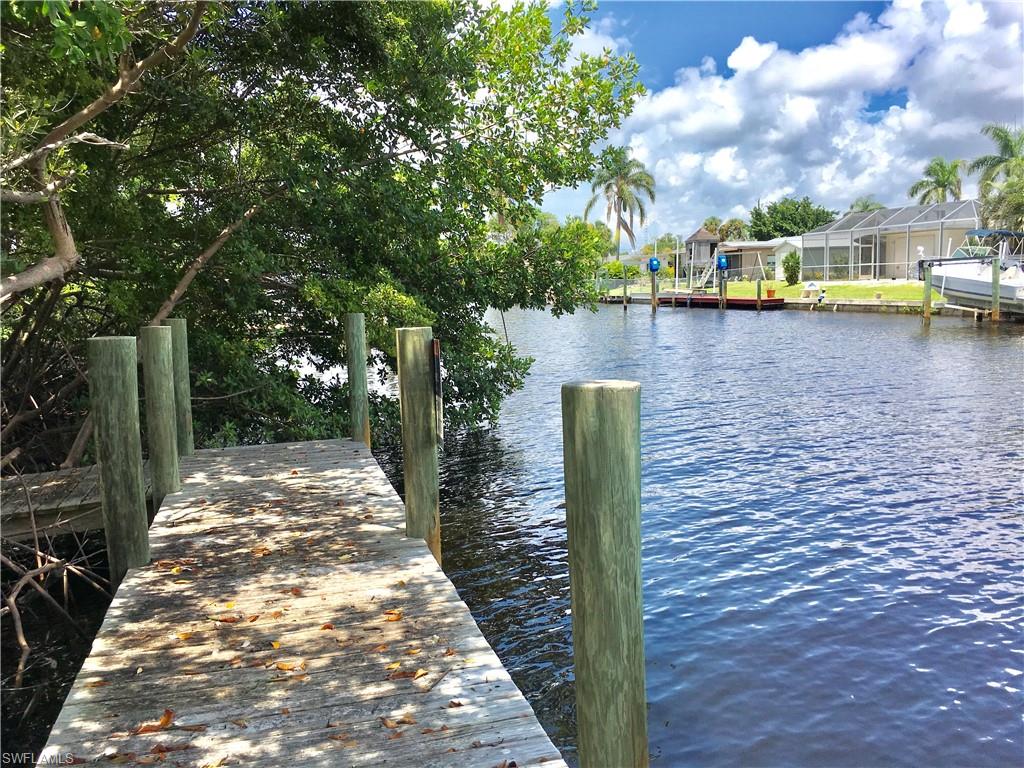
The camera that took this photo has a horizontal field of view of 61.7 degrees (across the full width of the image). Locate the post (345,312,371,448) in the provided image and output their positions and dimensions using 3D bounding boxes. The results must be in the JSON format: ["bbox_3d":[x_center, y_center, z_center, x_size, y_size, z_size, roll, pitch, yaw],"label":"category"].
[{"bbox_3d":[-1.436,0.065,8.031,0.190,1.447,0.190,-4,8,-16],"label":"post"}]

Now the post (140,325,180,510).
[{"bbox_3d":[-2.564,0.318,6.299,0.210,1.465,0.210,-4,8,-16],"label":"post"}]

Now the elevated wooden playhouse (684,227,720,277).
[{"bbox_3d":[11.991,-8.057,54.000,1.900,3.650,1.800,-3,7,-6],"label":"elevated wooden playhouse"}]

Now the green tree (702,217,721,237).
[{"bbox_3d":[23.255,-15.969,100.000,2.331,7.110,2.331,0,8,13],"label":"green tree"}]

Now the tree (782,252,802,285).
[{"bbox_3d":[15.964,-6.597,49.000,1.028,2.056,1.028,1,8,18],"label":"tree"}]

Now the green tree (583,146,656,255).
[{"bbox_3d":[8.771,-13.790,70.000,5.875,11.178,5.875,-1,7,7],"label":"green tree"}]

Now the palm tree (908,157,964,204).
[{"bbox_3d":[34.637,-13.830,70.000,4.569,9.465,4.569,2,8,26],"label":"palm tree"}]

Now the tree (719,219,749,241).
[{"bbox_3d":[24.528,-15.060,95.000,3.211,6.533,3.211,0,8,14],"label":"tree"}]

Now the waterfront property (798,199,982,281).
[{"bbox_3d":[21.227,-7.394,45.483,4.500,3.750,12.600,-4,8,-18],"label":"waterfront property"}]

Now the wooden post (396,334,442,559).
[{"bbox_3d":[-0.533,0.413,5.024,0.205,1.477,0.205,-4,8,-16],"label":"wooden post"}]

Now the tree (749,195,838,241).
[{"bbox_3d":[25.503,-13.365,78.000,8.001,7.364,8.001,1,8,18],"label":"tree"}]

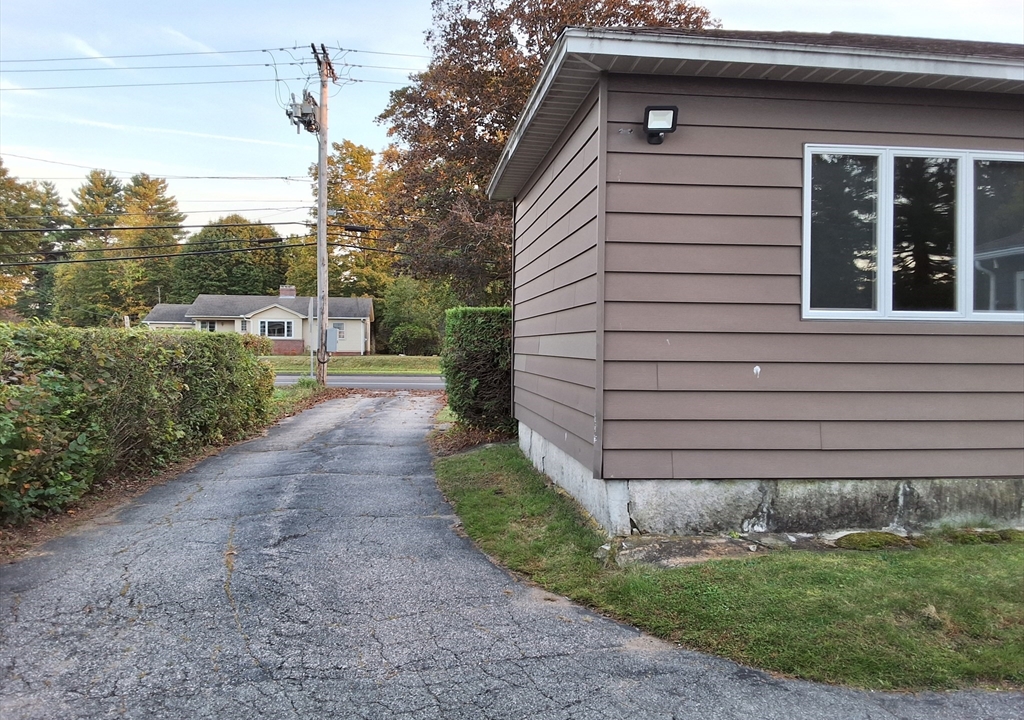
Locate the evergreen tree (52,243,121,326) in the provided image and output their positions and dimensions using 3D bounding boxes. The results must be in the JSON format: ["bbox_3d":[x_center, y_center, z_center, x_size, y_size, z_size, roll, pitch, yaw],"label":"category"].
[{"bbox_3d":[-33.400,-5.000,65.000,5.500,8.400,5.500,1,1,0],"label":"evergreen tree"}]

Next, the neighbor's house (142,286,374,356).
[{"bbox_3d":[-17.900,-2.940,60.800,15.600,5.000,9.300,0,1,-6],"label":"neighbor's house"}]

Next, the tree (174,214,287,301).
[{"bbox_3d":[-24.500,-6.800,72.000,10.600,11.600,10.000,1,1,0],"label":"tree"}]

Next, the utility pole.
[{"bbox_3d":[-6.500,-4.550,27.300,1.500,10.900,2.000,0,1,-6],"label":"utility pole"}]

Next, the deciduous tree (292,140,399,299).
[{"bbox_3d":[-14.300,-9.900,71.000,9.600,18.000,9.400,1,1,0],"label":"deciduous tree"}]

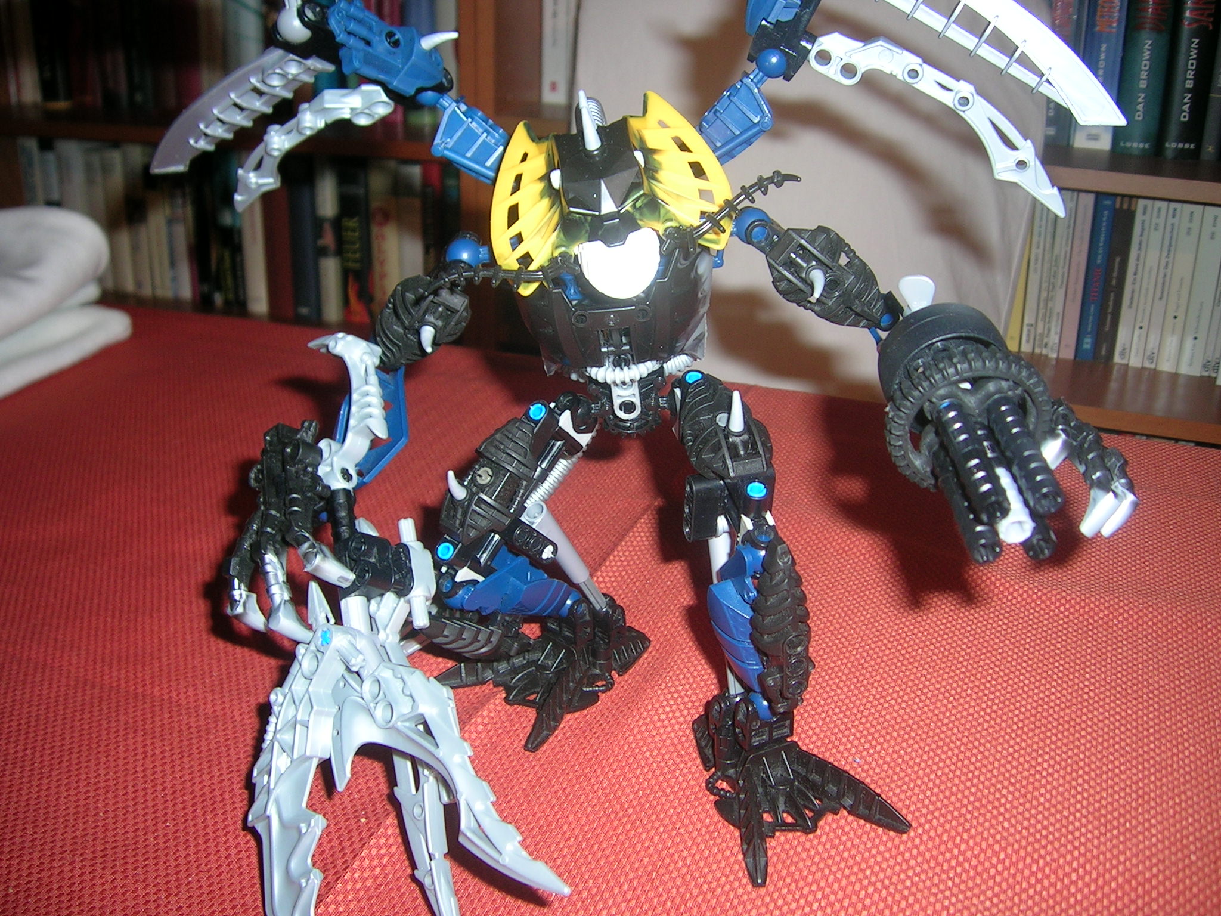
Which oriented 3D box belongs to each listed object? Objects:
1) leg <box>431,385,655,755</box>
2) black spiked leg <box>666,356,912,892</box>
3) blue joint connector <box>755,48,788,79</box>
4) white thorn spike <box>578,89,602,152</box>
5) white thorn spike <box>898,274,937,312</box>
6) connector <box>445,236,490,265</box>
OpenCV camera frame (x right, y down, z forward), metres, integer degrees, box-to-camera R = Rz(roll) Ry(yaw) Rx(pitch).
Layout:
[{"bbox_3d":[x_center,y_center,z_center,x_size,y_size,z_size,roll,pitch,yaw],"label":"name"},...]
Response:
[{"bbox_3d":[-0.025,0.034,0.417,0.060,0.104,0.075,17,24,37],"label":"leg"},{"bbox_3d":[0.048,0.040,0.369,0.058,0.125,0.101,-6,20,-21],"label":"black spiked leg"},{"bbox_3d":[0.055,-0.135,0.422,0.011,0.011,0.011,10,21,24],"label":"blue joint connector"},{"bbox_3d":[-0.006,-0.093,0.342,0.005,0.018,0.006,-4,28,12],"label":"white thorn spike"},{"bbox_3d":[0.093,-0.049,0.373,0.011,0.016,0.006,4,19,9],"label":"white thorn spike"},{"bbox_3d":[-0.045,-0.064,0.387,0.015,0.011,0.011,10,21,24],"label":"connector"}]

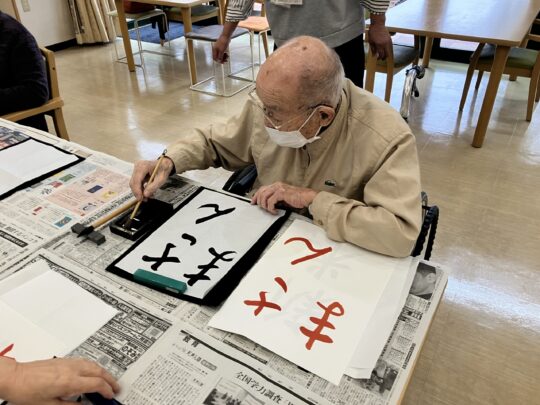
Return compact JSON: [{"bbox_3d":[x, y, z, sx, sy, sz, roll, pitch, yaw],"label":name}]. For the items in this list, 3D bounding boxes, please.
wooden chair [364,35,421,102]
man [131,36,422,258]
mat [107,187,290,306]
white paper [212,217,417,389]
[{"bbox_3d":[0.811,-1.170,3.406,0.560,0.770,0.540,20,40,29],"label":"wooden chair"},{"bbox_3d":[0.097,0.035,1.328,0.720,1.030,0.660,12,36,19],"label":"man"},{"bbox_3d":[-0.145,0.078,1.007,0.272,0.005,0.362,14,37,22],"label":"mat"},{"bbox_3d":[0.096,0.166,0.866,0.275,0.005,0.366,17,38,25],"label":"white paper"}]

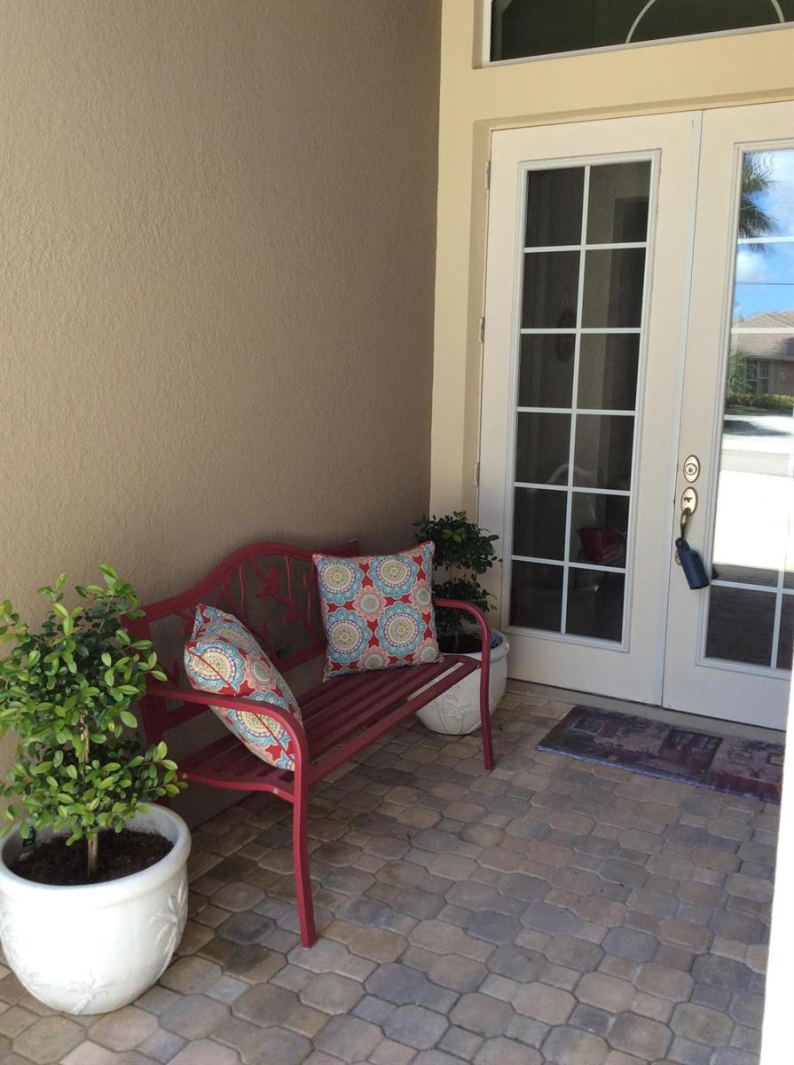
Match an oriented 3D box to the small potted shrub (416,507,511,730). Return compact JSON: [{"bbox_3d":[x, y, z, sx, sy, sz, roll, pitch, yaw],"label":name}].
[{"bbox_3d":[0.242,0.354,3.987,0.430,0.883,0.430,1,11,0],"label":"small potted shrub"}]

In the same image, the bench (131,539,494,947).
[{"bbox_3d":[-0.197,0.505,3.128,0.620,0.890,1.280,6,12,27],"label":"bench"}]

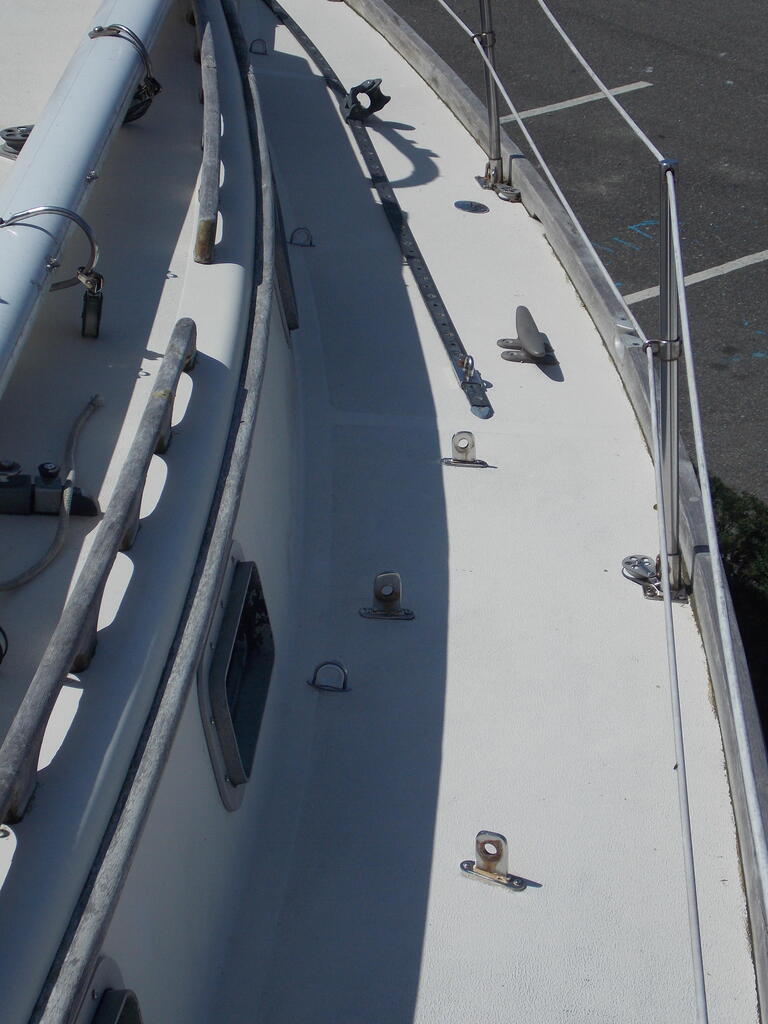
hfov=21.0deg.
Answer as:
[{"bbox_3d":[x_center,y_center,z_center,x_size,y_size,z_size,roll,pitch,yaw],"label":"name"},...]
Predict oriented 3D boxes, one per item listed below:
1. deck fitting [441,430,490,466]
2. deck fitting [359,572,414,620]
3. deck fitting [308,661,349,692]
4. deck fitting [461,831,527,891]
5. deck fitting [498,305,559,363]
[{"bbox_3d":[0.132,-0.101,3.362,0.076,0.056,0.019,4,25,5],"label":"deck fitting"},{"bbox_3d":[0.005,0.115,2.813,0.076,0.063,0.019,3,24,4],"label":"deck fitting"},{"bbox_3d":[-0.069,0.204,2.613,0.057,0.039,0.015,8,25,17],"label":"deck fitting"},{"bbox_3d":[0.119,0.373,2.241,0.076,0.058,0.019,12,27,25],"label":"deck fitting"},{"bbox_3d":[0.270,-0.320,3.830,0.112,0.057,0.235,2,26,-7],"label":"deck fitting"}]

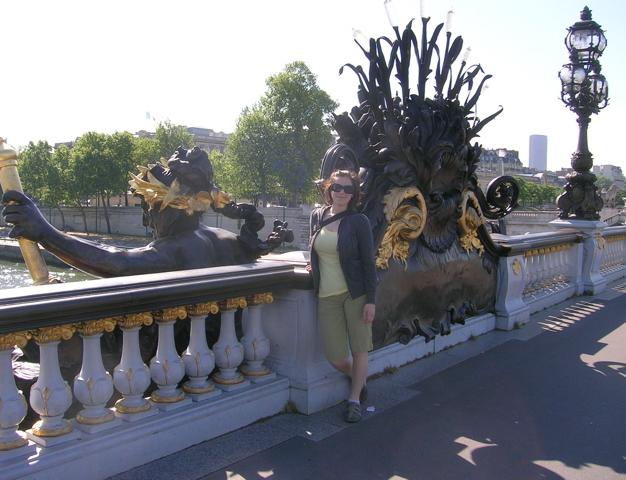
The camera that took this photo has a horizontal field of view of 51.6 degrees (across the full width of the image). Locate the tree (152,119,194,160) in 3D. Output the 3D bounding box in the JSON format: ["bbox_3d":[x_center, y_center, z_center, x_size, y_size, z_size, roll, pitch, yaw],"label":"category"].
[{"bbox_3d":[-30.181,-16.983,140.000,8.800,17.500,8.500,-1,3,-12],"label":"tree"}]

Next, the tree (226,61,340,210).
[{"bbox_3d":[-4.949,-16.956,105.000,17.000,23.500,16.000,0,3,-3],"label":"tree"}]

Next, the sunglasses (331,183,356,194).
[{"bbox_3d":[0.201,-0.343,4.330,0.148,0.055,0.125,10,3,10],"label":"sunglasses"}]

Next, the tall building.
[{"bbox_3d":[766.651,-246.484,2200.000,57.000,210.000,38.000,1,3,19],"label":"tall building"}]

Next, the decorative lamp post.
[{"bbox_3d":[4.477,-2.102,10.750,0.850,3.500,0.850,2,4,38],"label":"decorative lamp post"}]

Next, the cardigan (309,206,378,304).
[{"bbox_3d":[0.207,0.105,4.400,0.430,0.640,0.270,1,3,21],"label":"cardigan"}]

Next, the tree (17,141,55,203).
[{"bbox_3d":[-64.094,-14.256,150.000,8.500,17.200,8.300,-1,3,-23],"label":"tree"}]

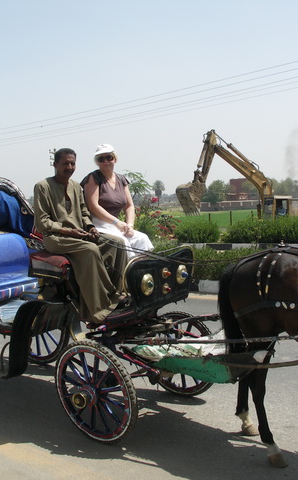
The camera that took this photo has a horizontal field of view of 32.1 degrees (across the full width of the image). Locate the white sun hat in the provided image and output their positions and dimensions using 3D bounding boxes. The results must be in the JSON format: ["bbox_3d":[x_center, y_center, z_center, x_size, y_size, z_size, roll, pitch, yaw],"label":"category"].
[{"bbox_3d":[-0.388,-0.780,4.563,0.190,0.130,0.250,-2,4,7],"label":"white sun hat"}]

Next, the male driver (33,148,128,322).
[{"bbox_3d":[-0.569,-0.057,4.162,0.900,1.360,0.550,0,4,36],"label":"male driver"}]

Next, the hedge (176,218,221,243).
[{"bbox_3d":[1.930,-0.378,20.600,1.750,1.100,1.100,0,4,36],"label":"hedge"}]

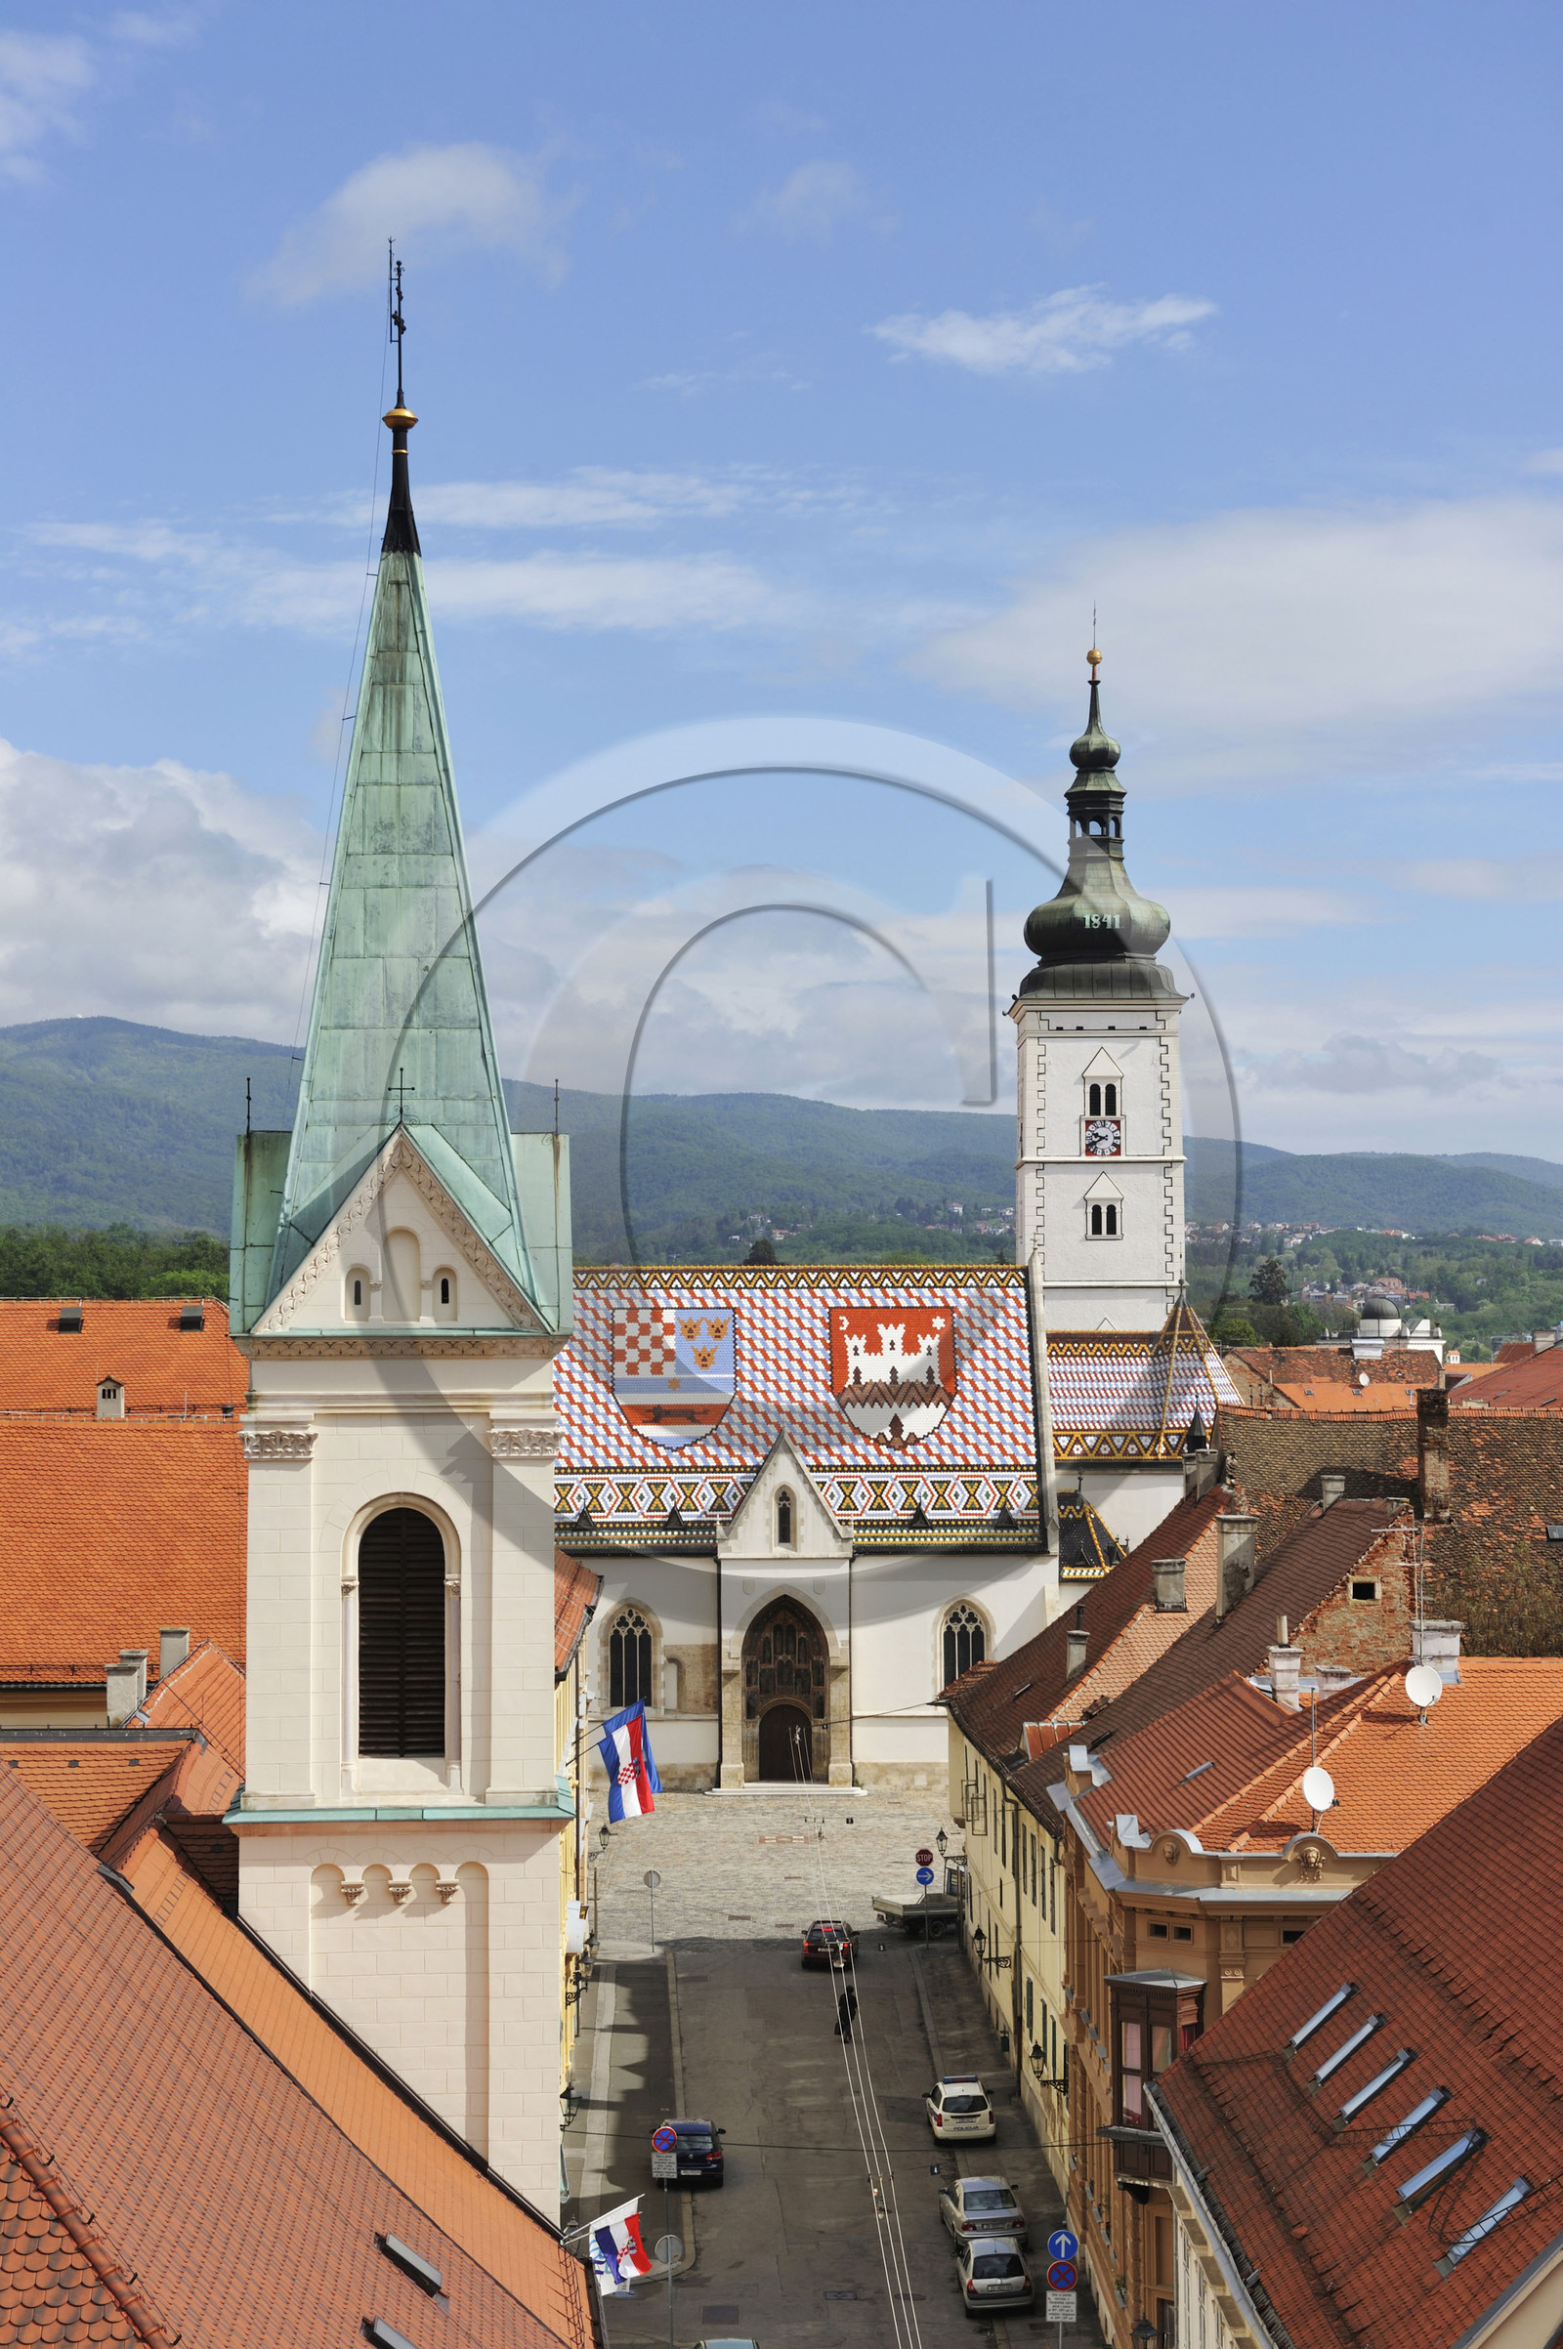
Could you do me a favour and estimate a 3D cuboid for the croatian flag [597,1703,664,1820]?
[{"bbox_3d":[-4.379,16.930,116.000,1.720,3.200,0.500,0,-2,0],"label":"croatian flag"}]

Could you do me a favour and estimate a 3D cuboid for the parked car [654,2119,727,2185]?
[{"bbox_3d":[-2.404,25.884,107.316,1.790,1.480,4.200,0,-1,-2],"label":"parked car"}]

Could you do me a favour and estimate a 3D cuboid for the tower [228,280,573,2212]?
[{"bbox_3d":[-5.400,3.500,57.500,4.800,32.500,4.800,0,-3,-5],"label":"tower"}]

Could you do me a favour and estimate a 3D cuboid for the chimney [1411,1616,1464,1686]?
[{"bbox_3d":[15.130,11.002,93.400,1.200,1.600,0.750,0,-2,0],"label":"chimney"}]

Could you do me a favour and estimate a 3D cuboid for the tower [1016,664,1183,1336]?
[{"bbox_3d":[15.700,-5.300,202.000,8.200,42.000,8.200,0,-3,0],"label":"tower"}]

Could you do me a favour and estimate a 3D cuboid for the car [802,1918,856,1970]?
[{"bbox_3d":[1.656,26.529,139.816,1.750,1.470,4.350,0,-1,3],"label":"car"}]

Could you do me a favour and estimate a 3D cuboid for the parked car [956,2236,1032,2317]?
[{"bbox_3d":[5.026,25.663,94.816,1.670,1.430,3.800,0,-1,-1],"label":"parked car"}]

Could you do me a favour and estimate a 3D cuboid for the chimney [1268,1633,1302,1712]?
[{"bbox_3d":[12.291,12.140,98.500,0.800,1.950,0.720,0,-2,0],"label":"chimney"}]

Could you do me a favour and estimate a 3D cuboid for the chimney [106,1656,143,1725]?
[{"bbox_3d":[-15.535,12.247,95.500,0.800,1.650,0.720,0,-2,0],"label":"chimney"}]

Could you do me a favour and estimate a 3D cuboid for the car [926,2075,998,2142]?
[{"bbox_3d":[5.035,25.961,113.017,1.750,1.550,4.400,0,-1,-1],"label":"car"}]

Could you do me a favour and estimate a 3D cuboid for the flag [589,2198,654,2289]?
[{"bbox_3d":[-2.914,19.733,74.500,1.120,1.500,0.400,0,-2,0],"label":"flag"}]

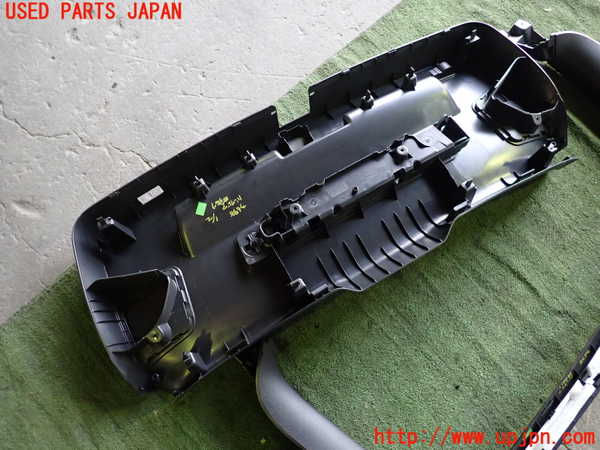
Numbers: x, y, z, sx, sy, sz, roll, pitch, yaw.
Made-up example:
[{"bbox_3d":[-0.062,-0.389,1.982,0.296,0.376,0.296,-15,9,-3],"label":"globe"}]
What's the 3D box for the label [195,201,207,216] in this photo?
[{"bbox_3d":[-0.205,-0.034,0.900,0.017,0.001,0.027,12,77,-3],"label":"label"}]

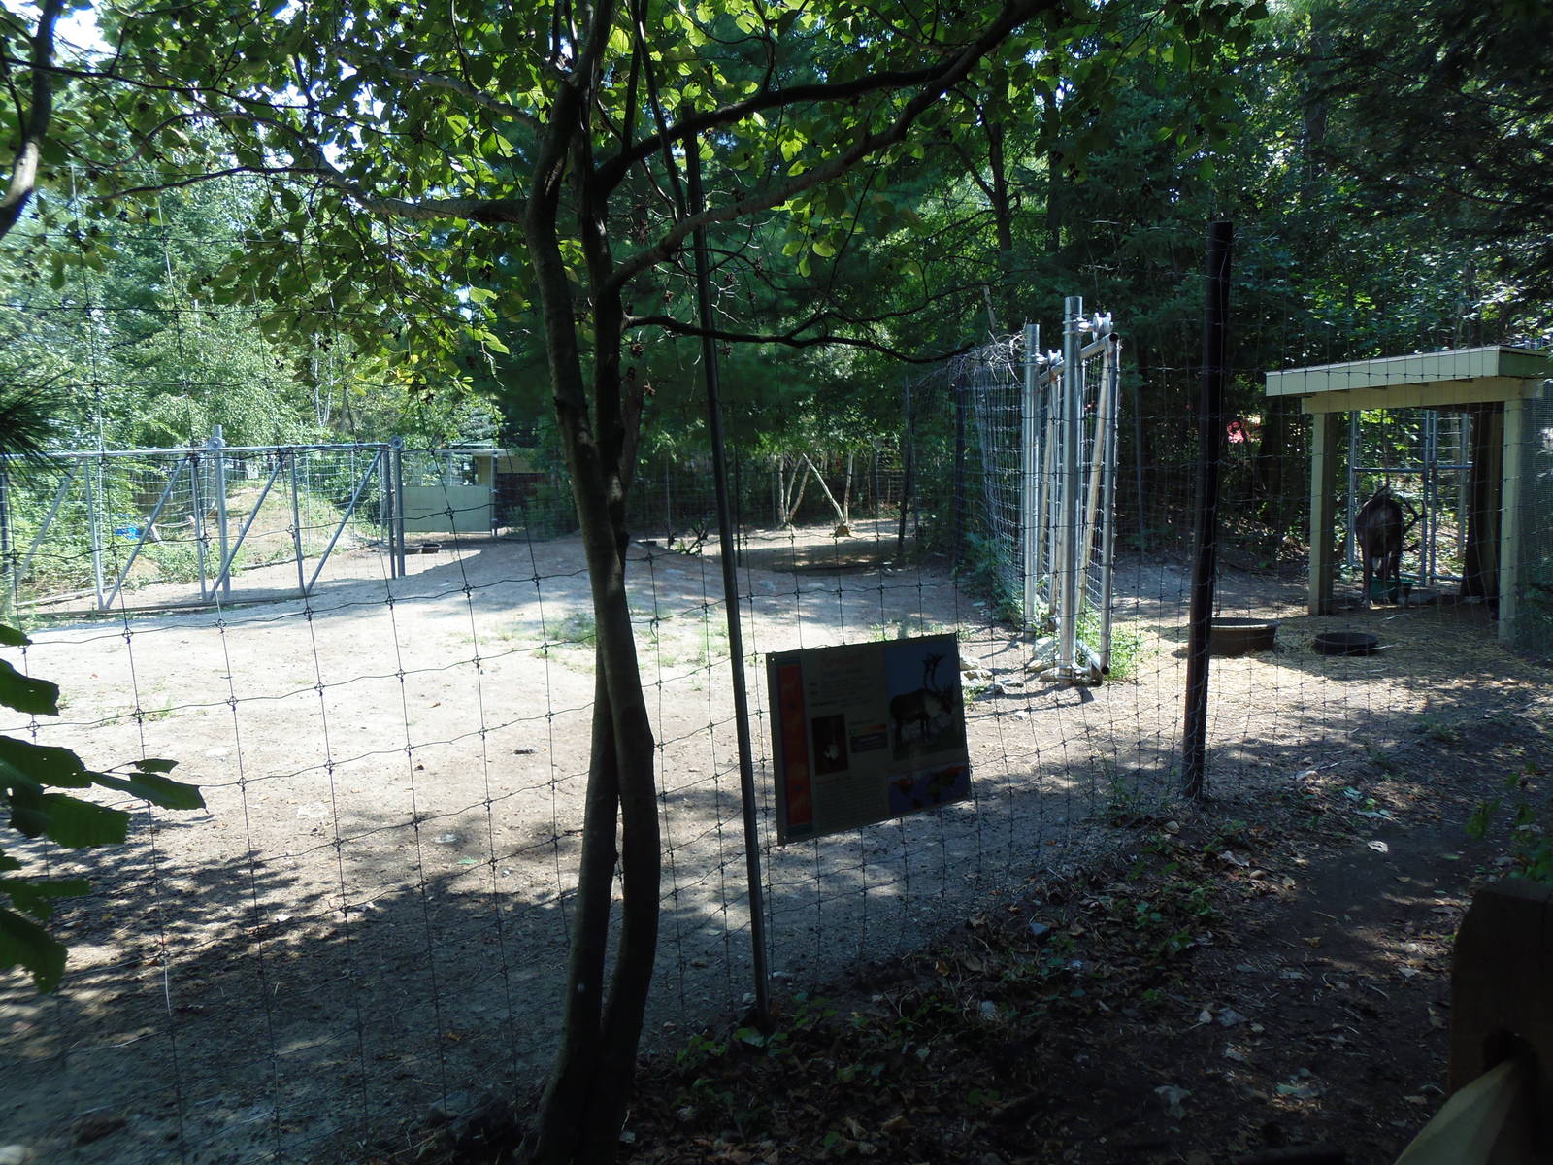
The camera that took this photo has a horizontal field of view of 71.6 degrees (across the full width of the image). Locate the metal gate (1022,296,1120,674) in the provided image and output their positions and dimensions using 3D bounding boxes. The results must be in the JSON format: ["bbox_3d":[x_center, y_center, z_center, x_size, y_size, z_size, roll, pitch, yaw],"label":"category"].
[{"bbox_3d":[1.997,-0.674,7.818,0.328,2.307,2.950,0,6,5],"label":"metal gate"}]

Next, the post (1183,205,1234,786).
[{"bbox_3d":[1.600,-0.241,4.000,0.080,2.132,0.080,3,6,22],"label":"post"}]

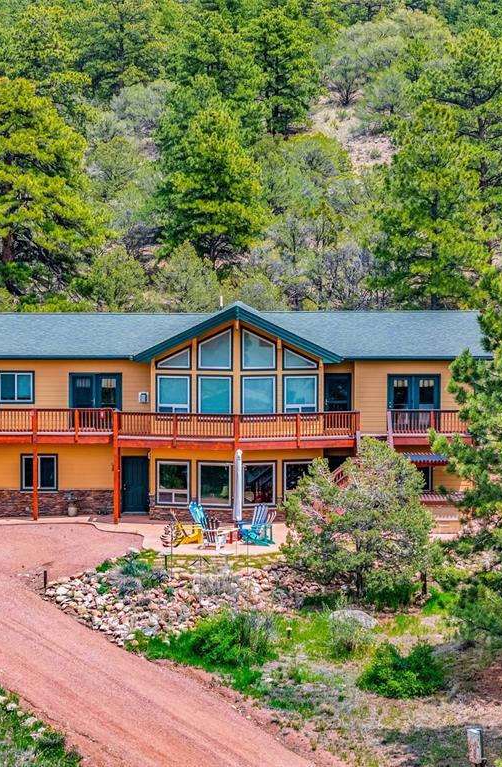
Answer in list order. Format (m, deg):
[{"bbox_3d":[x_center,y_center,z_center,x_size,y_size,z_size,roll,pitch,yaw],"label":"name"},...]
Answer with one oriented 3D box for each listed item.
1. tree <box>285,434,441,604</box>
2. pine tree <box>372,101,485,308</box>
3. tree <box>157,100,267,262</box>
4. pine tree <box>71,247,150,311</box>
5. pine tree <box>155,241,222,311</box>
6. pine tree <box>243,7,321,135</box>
[{"bbox_3d":[3.439,4.240,65.000,4.810,5.020,4.670,0,4,0],"label":"tree"},{"bbox_3d":[8.919,-8.995,104.000,5.560,10.450,5.390,0,4,0],"label":"pine tree"},{"bbox_3d":[-2.139,-11.141,115.000,5.930,9.170,5.750,0,4,0],"label":"tree"},{"bbox_3d":[-6.856,-4.831,101.000,3.730,3.720,3.730,0,4,0],"label":"pine tree"},{"bbox_3d":[-3.110,-5.325,103.000,3.190,3.580,3.090,0,4,0],"label":"pine tree"},{"bbox_3d":[2.435,-24.119,160.000,5.910,10.070,5.910,0,4,0],"label":"pine tree"}]

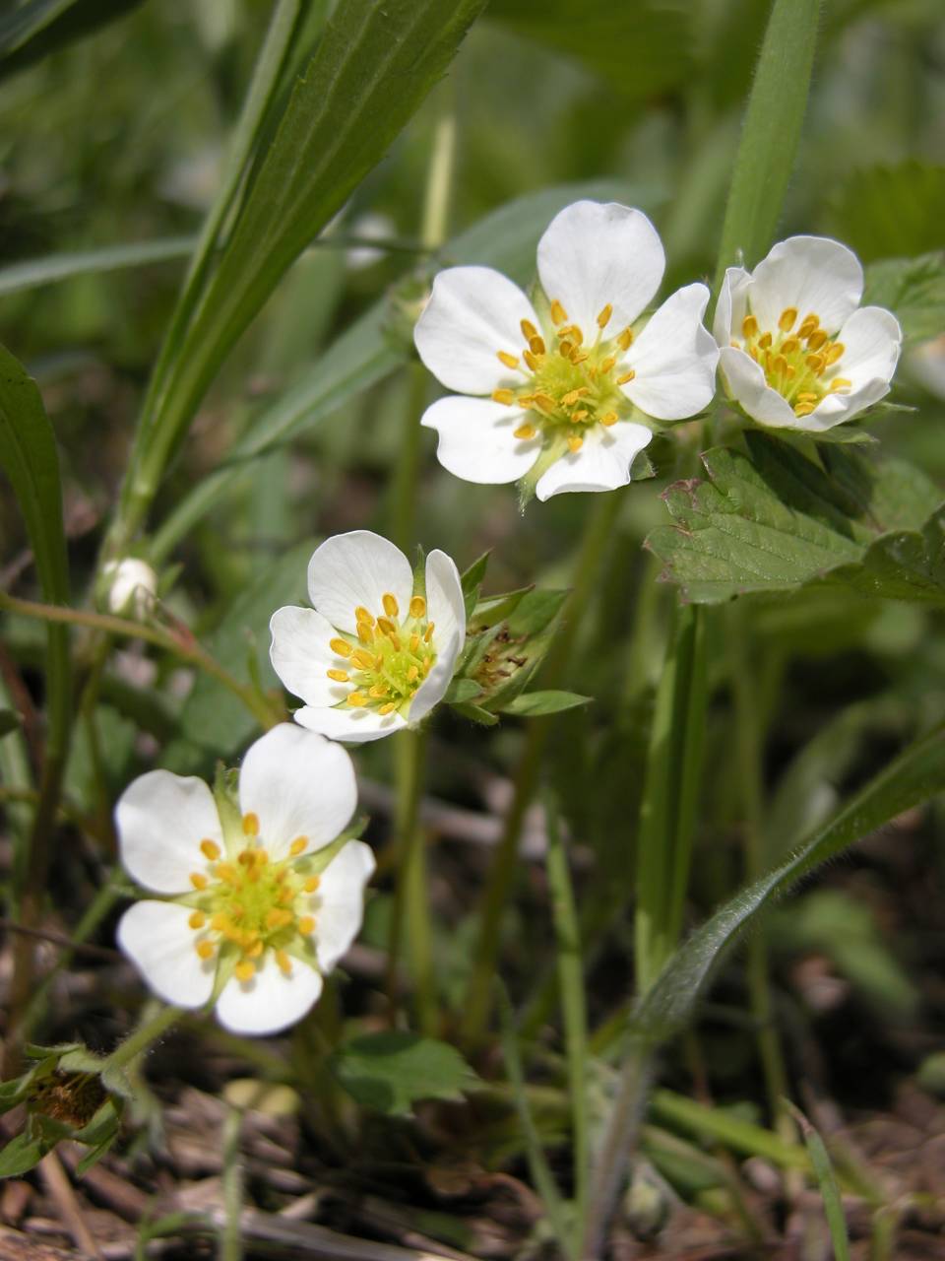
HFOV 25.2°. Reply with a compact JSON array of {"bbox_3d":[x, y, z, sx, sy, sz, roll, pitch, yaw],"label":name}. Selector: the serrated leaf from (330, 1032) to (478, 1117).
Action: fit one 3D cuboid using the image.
[{"bbox_3d":[-0.007,0.043,0.205,0.015,0.003,0.010,0,26,0],"label":"serrated leaf"}]

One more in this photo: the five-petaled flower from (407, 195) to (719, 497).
[{"bbox_3d":[0.008,-0.023,0.172,0.025,0.024,0.009,3,-15,7],"label":"five-petaled flower"}]

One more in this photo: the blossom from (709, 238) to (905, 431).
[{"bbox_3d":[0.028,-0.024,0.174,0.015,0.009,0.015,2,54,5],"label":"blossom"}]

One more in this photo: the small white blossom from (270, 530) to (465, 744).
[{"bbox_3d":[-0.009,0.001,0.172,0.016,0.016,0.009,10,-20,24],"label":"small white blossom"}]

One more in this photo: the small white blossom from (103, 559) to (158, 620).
[{"bbox_3d":[-0.031,-0.004,0.190,0.005,0.005,0.005,0,21,0],"label":"small white blossom"}]

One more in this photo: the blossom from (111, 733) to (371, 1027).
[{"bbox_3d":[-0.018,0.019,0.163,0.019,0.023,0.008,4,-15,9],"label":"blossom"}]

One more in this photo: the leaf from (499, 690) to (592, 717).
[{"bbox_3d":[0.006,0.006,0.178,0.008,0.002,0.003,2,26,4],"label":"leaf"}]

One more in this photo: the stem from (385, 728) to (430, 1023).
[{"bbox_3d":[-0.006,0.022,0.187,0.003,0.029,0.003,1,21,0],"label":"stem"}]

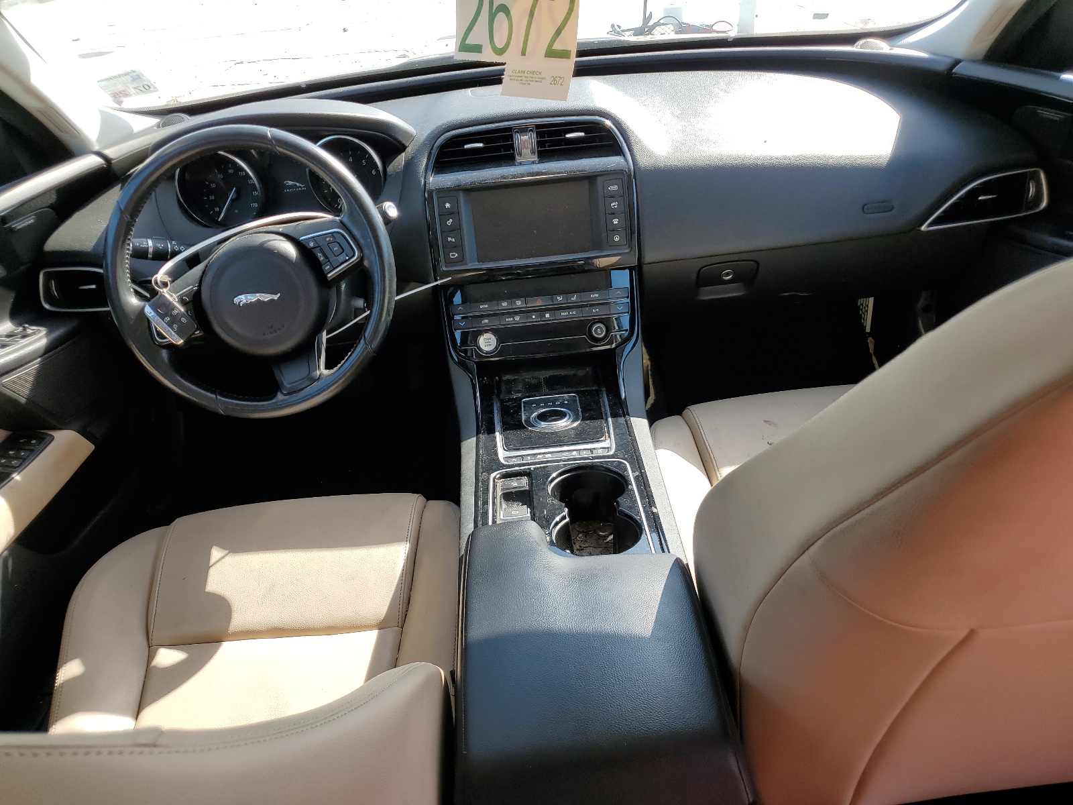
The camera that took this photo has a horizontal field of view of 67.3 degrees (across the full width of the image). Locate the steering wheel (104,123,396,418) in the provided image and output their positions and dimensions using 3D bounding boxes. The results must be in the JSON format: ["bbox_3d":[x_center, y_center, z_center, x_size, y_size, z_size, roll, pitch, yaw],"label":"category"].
[{"bbox_3d":[-0.365,-0.165,1.054,0.370,0.370,0.090,-15,13,3],"label":"steering wheel"}]

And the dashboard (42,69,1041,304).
[{"bbox_3d":[-0.012,-0.348,1.255,1.420,0.330,0.420,-6,34,1],"label":"dashboard"}]

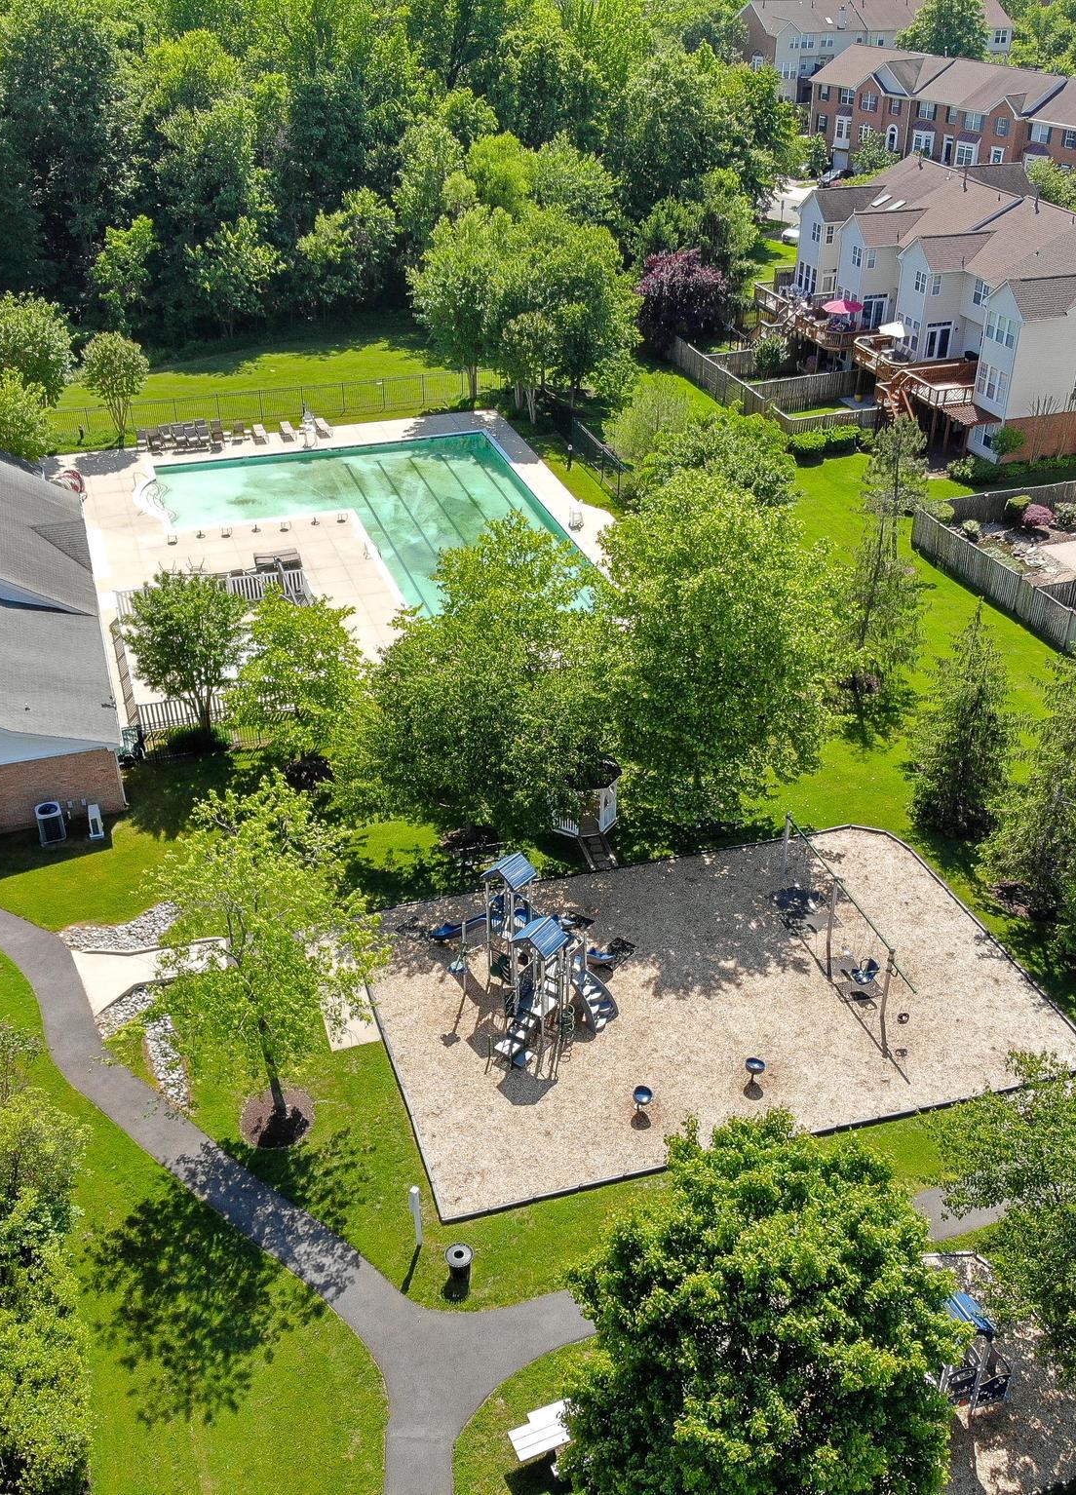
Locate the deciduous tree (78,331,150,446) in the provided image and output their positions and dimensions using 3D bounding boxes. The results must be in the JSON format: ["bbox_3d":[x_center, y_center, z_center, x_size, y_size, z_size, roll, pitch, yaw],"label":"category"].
[{"bbox_3d":[-24.802,-21.029,81.405,4.083,6.650,4.083,0,32,0],"label":"deciduous tree"}]

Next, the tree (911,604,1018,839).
[{"bbox_3d":[14.054,-0.914,44.244,3.380,7.950,3.380,-1,29,0],"label":"tree"}]

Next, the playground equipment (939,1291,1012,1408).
[{"bbox_3d":[9.347,13.258,30.062,2.500,3.000,2.300,-14,34,-21],"label":"playground equipment"}]

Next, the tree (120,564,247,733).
[{"bbox_3d":[-13.356,-3.444,53.136,4.821,6.771,4.821,0,32,0],"label":"tree"}]

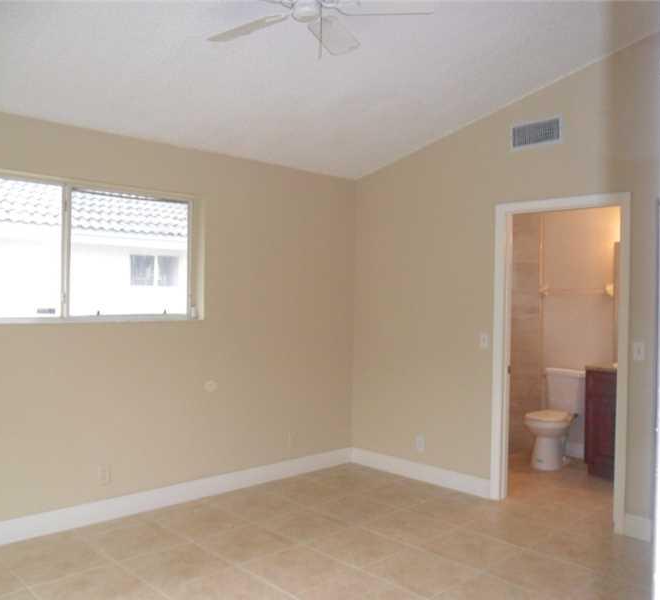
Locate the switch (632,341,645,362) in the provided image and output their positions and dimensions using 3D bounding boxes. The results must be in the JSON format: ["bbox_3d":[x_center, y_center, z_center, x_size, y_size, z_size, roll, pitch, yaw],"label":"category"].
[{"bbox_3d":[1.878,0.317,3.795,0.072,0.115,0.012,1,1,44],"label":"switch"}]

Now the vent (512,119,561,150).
[{"bbox_3d":[1.405,-1.132,4.258,0.360,0.175,0.020,1,1,44],"label":"vent"}]

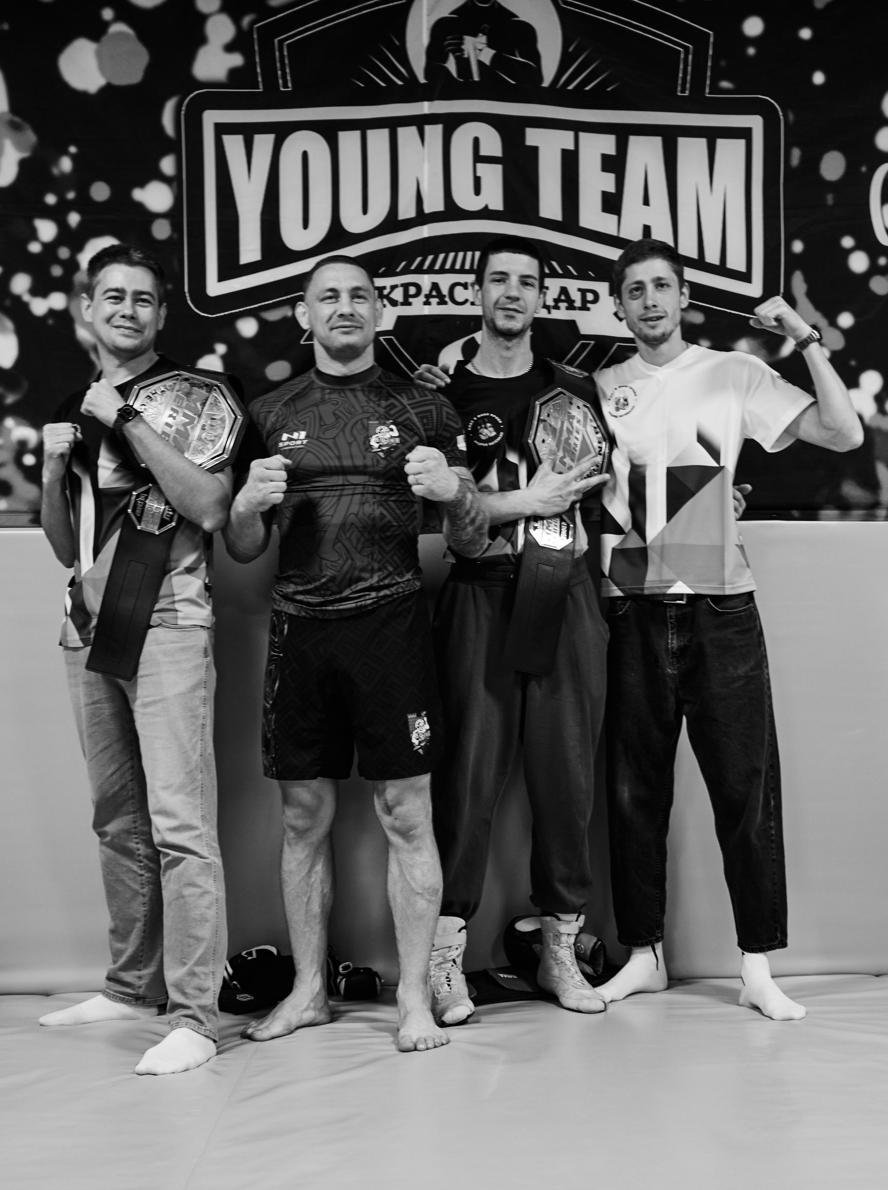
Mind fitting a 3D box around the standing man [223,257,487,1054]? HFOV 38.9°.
[{"bbox_3d":[-0.200,0.118,2.820,0.600,1.770,0.460,-1,3,-3],"label":"standing man"}]

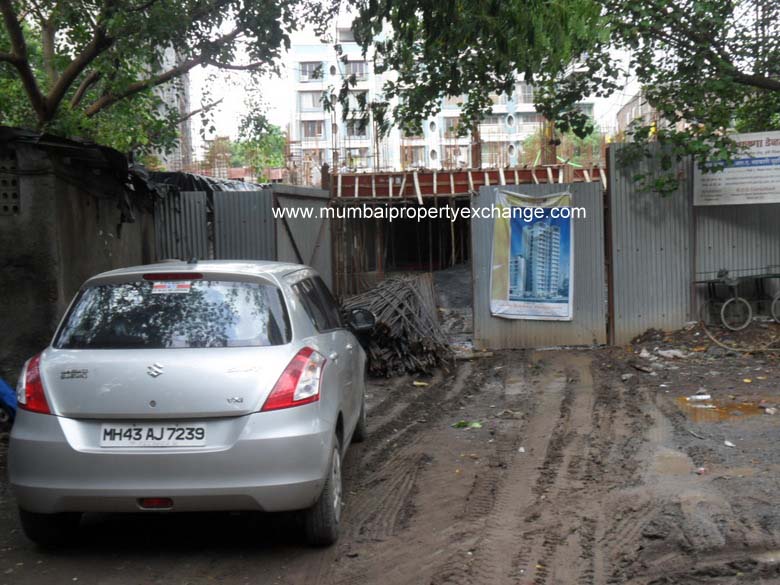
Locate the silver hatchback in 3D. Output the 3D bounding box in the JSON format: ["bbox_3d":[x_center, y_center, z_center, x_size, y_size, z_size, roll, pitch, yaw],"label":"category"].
[{"bbox_3d":[-1.068,0.542,5.810,1.720,1.530,3.850,-1,2,2],"label":"silver hatchback"}]

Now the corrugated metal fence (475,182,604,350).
[{"bbox_3d":[2.276,-0.407,12.690,2.065,2.489,0.080,-2,2,-5],"label":"corrugated metal fence"}]

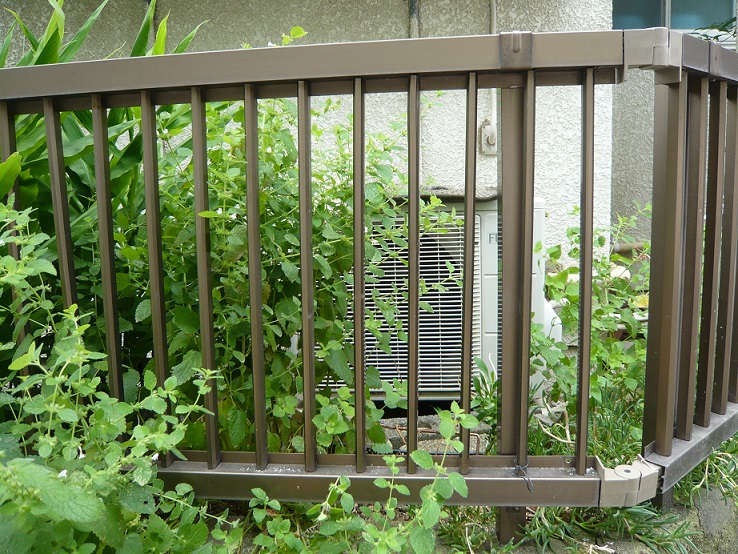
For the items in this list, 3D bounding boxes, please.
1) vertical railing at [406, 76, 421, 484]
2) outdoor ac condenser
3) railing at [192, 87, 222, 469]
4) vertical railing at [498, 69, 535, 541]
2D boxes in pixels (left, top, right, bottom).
[{"bbox_3d":[0.085,0.009,1.157,0.021,0.776,0.028,0,6,7],"label":"vertical railing"},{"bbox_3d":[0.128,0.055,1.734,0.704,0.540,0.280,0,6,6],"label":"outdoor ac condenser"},{"bbox_3d":[-0.328,0.014,1.206,0.021,0.773,0.028,0,6,7],"label":"railing"},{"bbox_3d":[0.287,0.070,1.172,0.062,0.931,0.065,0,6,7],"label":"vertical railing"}]

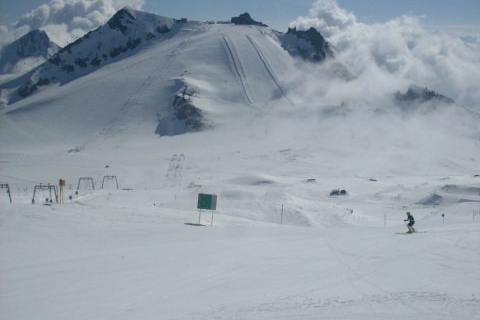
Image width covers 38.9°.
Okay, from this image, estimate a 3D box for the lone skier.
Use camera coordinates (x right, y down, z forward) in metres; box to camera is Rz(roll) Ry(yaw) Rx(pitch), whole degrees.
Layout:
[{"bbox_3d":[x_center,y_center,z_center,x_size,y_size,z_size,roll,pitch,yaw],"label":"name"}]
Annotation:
[{"bbox_3d":[12.619,4.675,50.500,0.800,1.550,0.600,0,3,-5],"label":"lone skier"}]

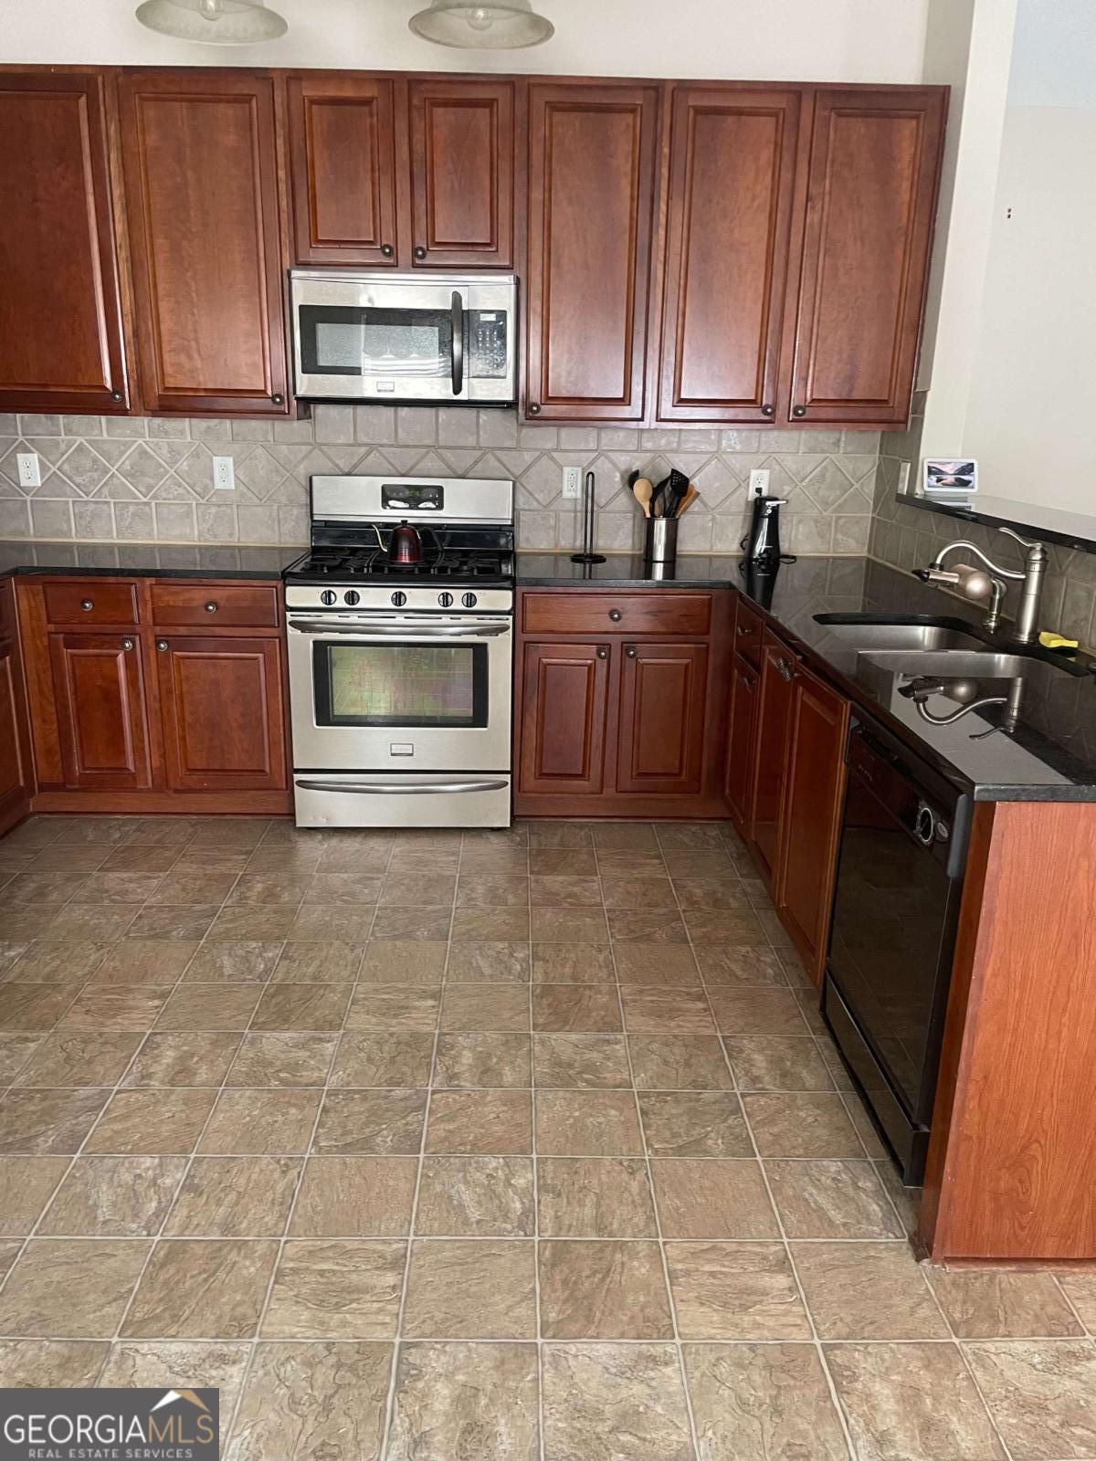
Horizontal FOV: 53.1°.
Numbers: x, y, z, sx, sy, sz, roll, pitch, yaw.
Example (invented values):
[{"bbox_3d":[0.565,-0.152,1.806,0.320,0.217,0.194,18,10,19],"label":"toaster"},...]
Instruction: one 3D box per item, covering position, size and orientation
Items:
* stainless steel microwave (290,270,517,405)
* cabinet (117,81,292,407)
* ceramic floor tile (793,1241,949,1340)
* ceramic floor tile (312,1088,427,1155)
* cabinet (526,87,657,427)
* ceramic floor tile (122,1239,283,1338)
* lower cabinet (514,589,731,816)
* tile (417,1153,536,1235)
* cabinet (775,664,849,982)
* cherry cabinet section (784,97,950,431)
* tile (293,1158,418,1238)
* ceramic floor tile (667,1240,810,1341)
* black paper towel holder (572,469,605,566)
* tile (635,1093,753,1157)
[{"bbox_3d":[-0.481,-1.363,3.859,0.758,0.408,0.395,1,17,-1],"label":"stainless steel microwave"},{"bbox_3d":[-1.125,-1.632,3.780,0.534,1.053,0.342,1,17,-2],"label":"cabinet"},{"bbox_3d":[0.559,0.988,1.938,0.222,0.010,0.222,1,17,-2],"label":"ceramic floor tile"},{"bbox_3d":[-0.376,0.839,2.351,0.222,0.010,0.222,1,17,-2],"label":"ceramic floor tile"},{"bbox_3d":[0.139,-1.613,3.819,0.457,1.058,0.342,1,17,-2],"label":"cabinet"},{"bbox_3d":[-0.595,0.970,1.903,0.222,0.010,0.222,1,17,-2],"label":"ceramic floor tile"},{"bbox_3d":[0.246,-0.146,4.121,0.739,0.875,0.615,1,17,-2],"label":"lower cabinet"},{"bbox_3d":[-0.139,0.910,2.136,0.228,0.010,0.227,1,17,-2],"label":"tile"},{"bbox_3d":[0.951,0.217,2.748,0.600,0.750,0.460,1,17,-2],"label":"cabinet"},{"bbox_3d":[1.067,-1.610,3.842,0.427,1.059,0.336,1,17,0],"label":"cherry cabinet section"},{"bbox_3d":[-0.370,0.907,2.129,0.228,0.010,0.227,1,17,-2],"label":"tile"},{"bbox_3d":[0.328,0.983,1.930,0.228,0.010,0.227,1,17,-2],"label":"ceramic floor tile"},{"bbox_3d":[0.152,-0.787,4.045,0.134,0.323,0.134,1,17,-2],"label":"black paper towel holder"},{"bbox_3d":[0.314,0.841,2.346,0.226,0.010,0.226,1,17,-2],"label":"tile"}]

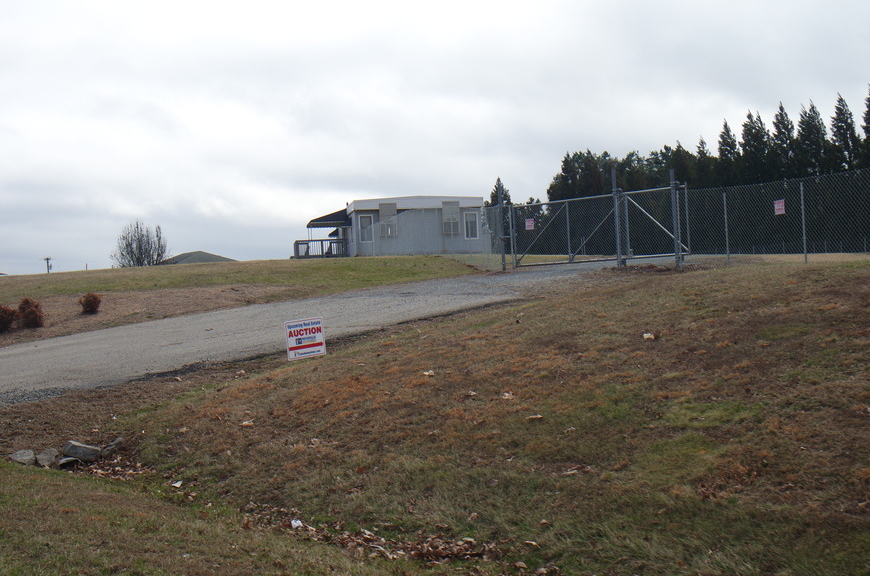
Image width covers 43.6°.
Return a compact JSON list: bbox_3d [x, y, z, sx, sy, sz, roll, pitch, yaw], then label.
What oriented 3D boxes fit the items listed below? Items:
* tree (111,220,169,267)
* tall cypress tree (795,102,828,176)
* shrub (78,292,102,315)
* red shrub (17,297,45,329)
[{"bbox_3d":[-29.741,-4.097,110.000,6.000,5.700,5.800,-3,1,0],"label":"tree"},{"bbox_3d":[25.128,-6.985,72.000,2.600,10.500,2.600,-3,1,0],"label":"tall cypress tree"},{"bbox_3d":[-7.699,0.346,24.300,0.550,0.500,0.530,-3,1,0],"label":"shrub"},{"bbox_3d":[-8.333,0.505,22.400,0.580,0.660,0.570,-3,1,0],"label":"red shrub"}]

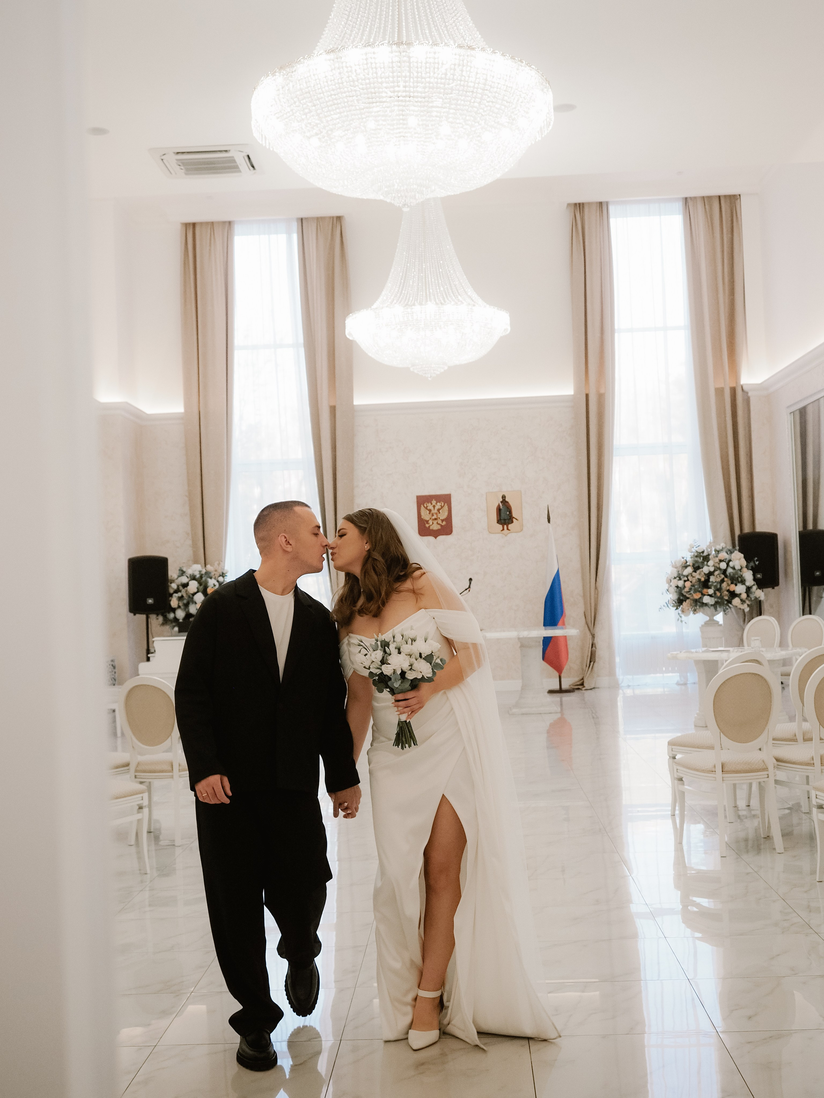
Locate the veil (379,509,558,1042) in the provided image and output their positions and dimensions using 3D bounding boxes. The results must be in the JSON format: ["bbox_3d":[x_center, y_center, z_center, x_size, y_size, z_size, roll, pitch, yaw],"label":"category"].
[{"bbox_3d":[0.179,0.712,4.662,0.500,1.710,0.500,-2,-1,12],"label":"veil"}]

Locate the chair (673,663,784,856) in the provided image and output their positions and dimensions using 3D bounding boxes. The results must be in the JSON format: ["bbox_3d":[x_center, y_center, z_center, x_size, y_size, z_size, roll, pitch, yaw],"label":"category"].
[{"bbox_3d":[1.687,1.081,7.317,0.520,0.975,0.550,-2,-1,-9],"label":"chair"}]

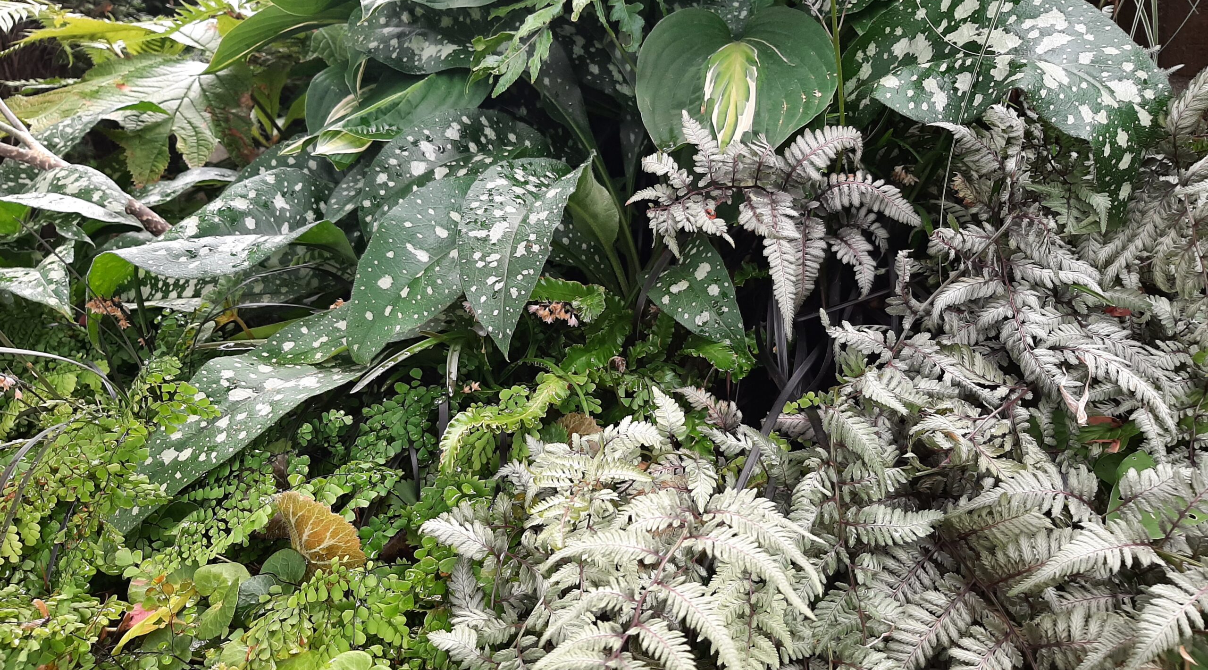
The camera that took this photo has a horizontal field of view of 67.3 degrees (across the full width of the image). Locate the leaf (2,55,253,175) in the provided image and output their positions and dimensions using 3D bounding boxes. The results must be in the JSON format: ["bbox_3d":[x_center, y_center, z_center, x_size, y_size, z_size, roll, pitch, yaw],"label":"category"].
[{"bbox_3d":[-0.532,-0.243,1.020,0.260,0.070,0.170,10,44,11],"label":"leaf"}]

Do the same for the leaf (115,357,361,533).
[{"bbox_3d":[-0.256,0.052,0.613,0.182,0.030,0.092,-38,57,-24],"label":"leaf"}]

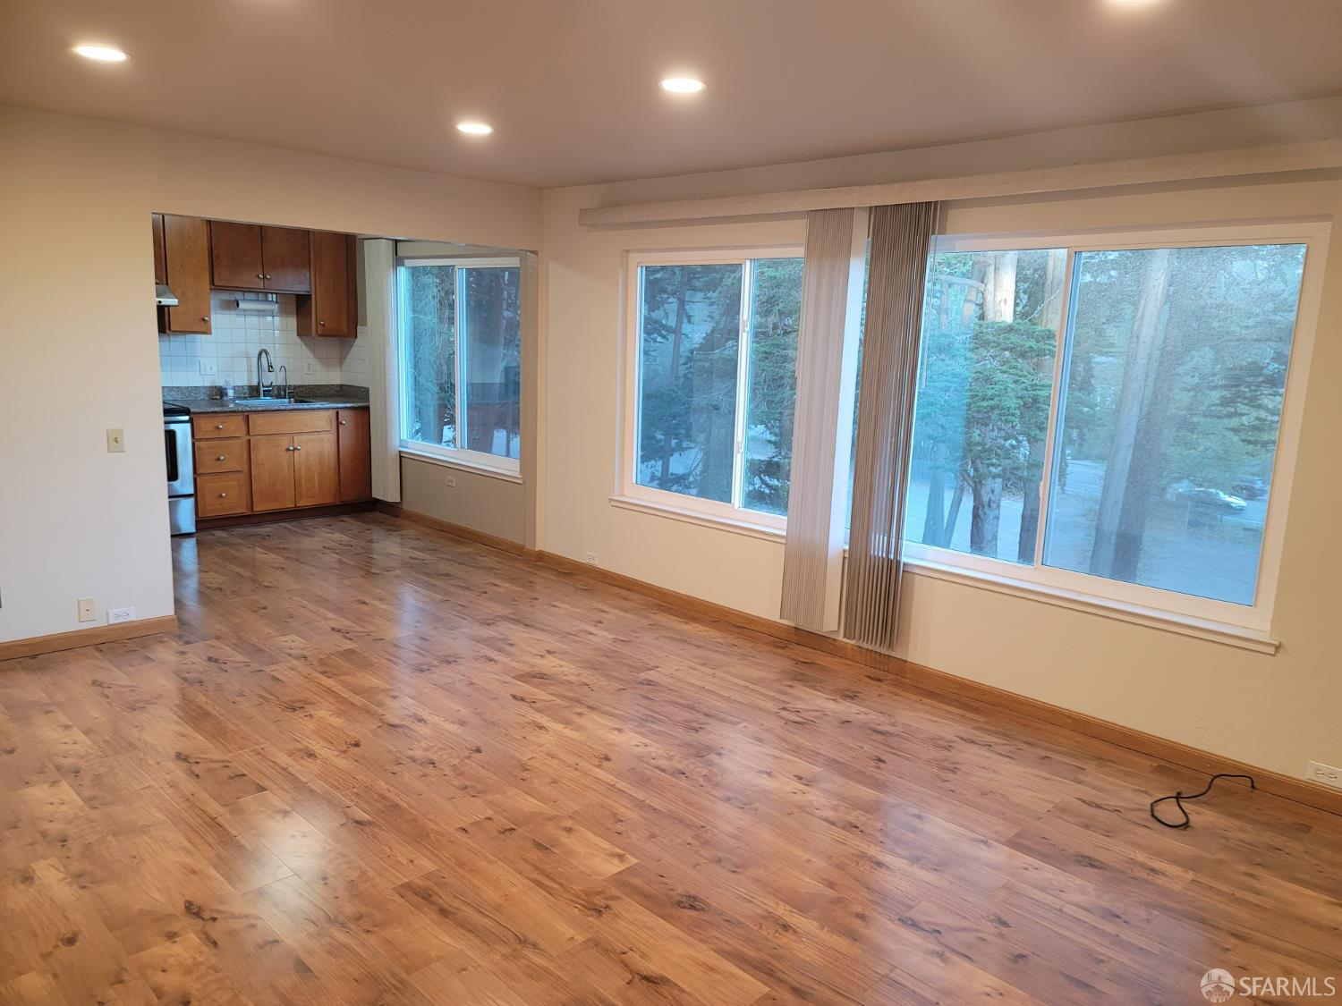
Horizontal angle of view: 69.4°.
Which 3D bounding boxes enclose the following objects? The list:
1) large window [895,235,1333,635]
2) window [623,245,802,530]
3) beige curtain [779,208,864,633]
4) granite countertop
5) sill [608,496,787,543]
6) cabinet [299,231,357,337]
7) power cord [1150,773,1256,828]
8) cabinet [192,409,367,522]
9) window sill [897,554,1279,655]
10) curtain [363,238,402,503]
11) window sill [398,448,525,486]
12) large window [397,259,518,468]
[{"bbox_3d":[1.625,-0.364,4.062,1.735,1.480,0.100,12,14,43],"label":"large window"},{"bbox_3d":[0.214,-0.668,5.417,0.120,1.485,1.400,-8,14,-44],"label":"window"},{"bbox_3d":[0.730,-0.389,4.710,0.290,2.020,0.110,12,14,43],"label":"beige curtain"},{"bbox_3d":[-3.133,-0.824,7.640,1.420,0.137,0.670,-8,14,-44],"label":"granite countertop"},{"bbox_3d":[0.158,0.090,5.535,0.115,0.053,1.415,-8,14,-44],"label":"sill"},{"bbox_3d":[-2.838,-1.801,7.989,0.380,0.857,0.310,-8,14,-44],"label":"cabinet"},{"bbox_3d":[1.900,1.050,3.492,0.560,0.045,0.165,-5,13,-35],"label":"power cord"},{"bbox_3d":[-3.169,-0.327,7.719,1.380,0.866,0.620,-8,14,-44],"label":"cabinet"},{"bbox_3d":[1.654,0.405,4.067,0.115,0.055,1.605,-8,14,-44],"label":"window sill"},{"bbox_3d":[-2.253,-1.012,7.593,0.280,2.050,0.110,12,14,43],"label":"curtain"},{"bbox_3d":[-1.559,-0.280,7.219,0.115,0.055,1.660,-8,14,-44],"label":"window sill"},{"bbox_3d":[-1.585,-1.043,7.164,1.730,1.480,0.100,12,14,43],"label":"large window"}]

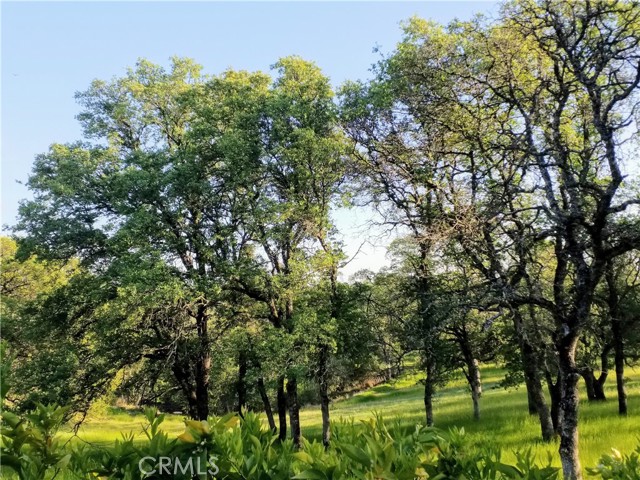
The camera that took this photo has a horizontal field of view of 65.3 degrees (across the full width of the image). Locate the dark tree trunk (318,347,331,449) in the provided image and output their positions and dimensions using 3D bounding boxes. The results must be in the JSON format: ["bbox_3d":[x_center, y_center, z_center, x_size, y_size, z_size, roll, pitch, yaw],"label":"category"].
[{"bbox_3d":[0.143,4.461,14.346,0.252,2.858,0.252,-2,-14,0],"label":"dark tree trunk"}]

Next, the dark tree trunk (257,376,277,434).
[{"bbox_3d":[-1.829,5.657,17.199,0.238,1.925,0.238,-15,-12,-9],"label":"dark tree trunk"}]

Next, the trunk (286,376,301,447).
[{"bbox_3d":[-0.735,4.901,14.232,0.308,1.957,0.308,-5,-14,-4],"label":"trunk"}]

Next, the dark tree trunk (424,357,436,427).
[{"bbox_3d":[4.038,5.529,18.283,0.306,2.462,0.306,3,-13,1],"label":"dark tree trunk"}]

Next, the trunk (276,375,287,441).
[{"bbox_3d":[-1.198,5.295,15.730,0.264,1.919,0.264,-1,-14,-4],"label":"trunk"}]

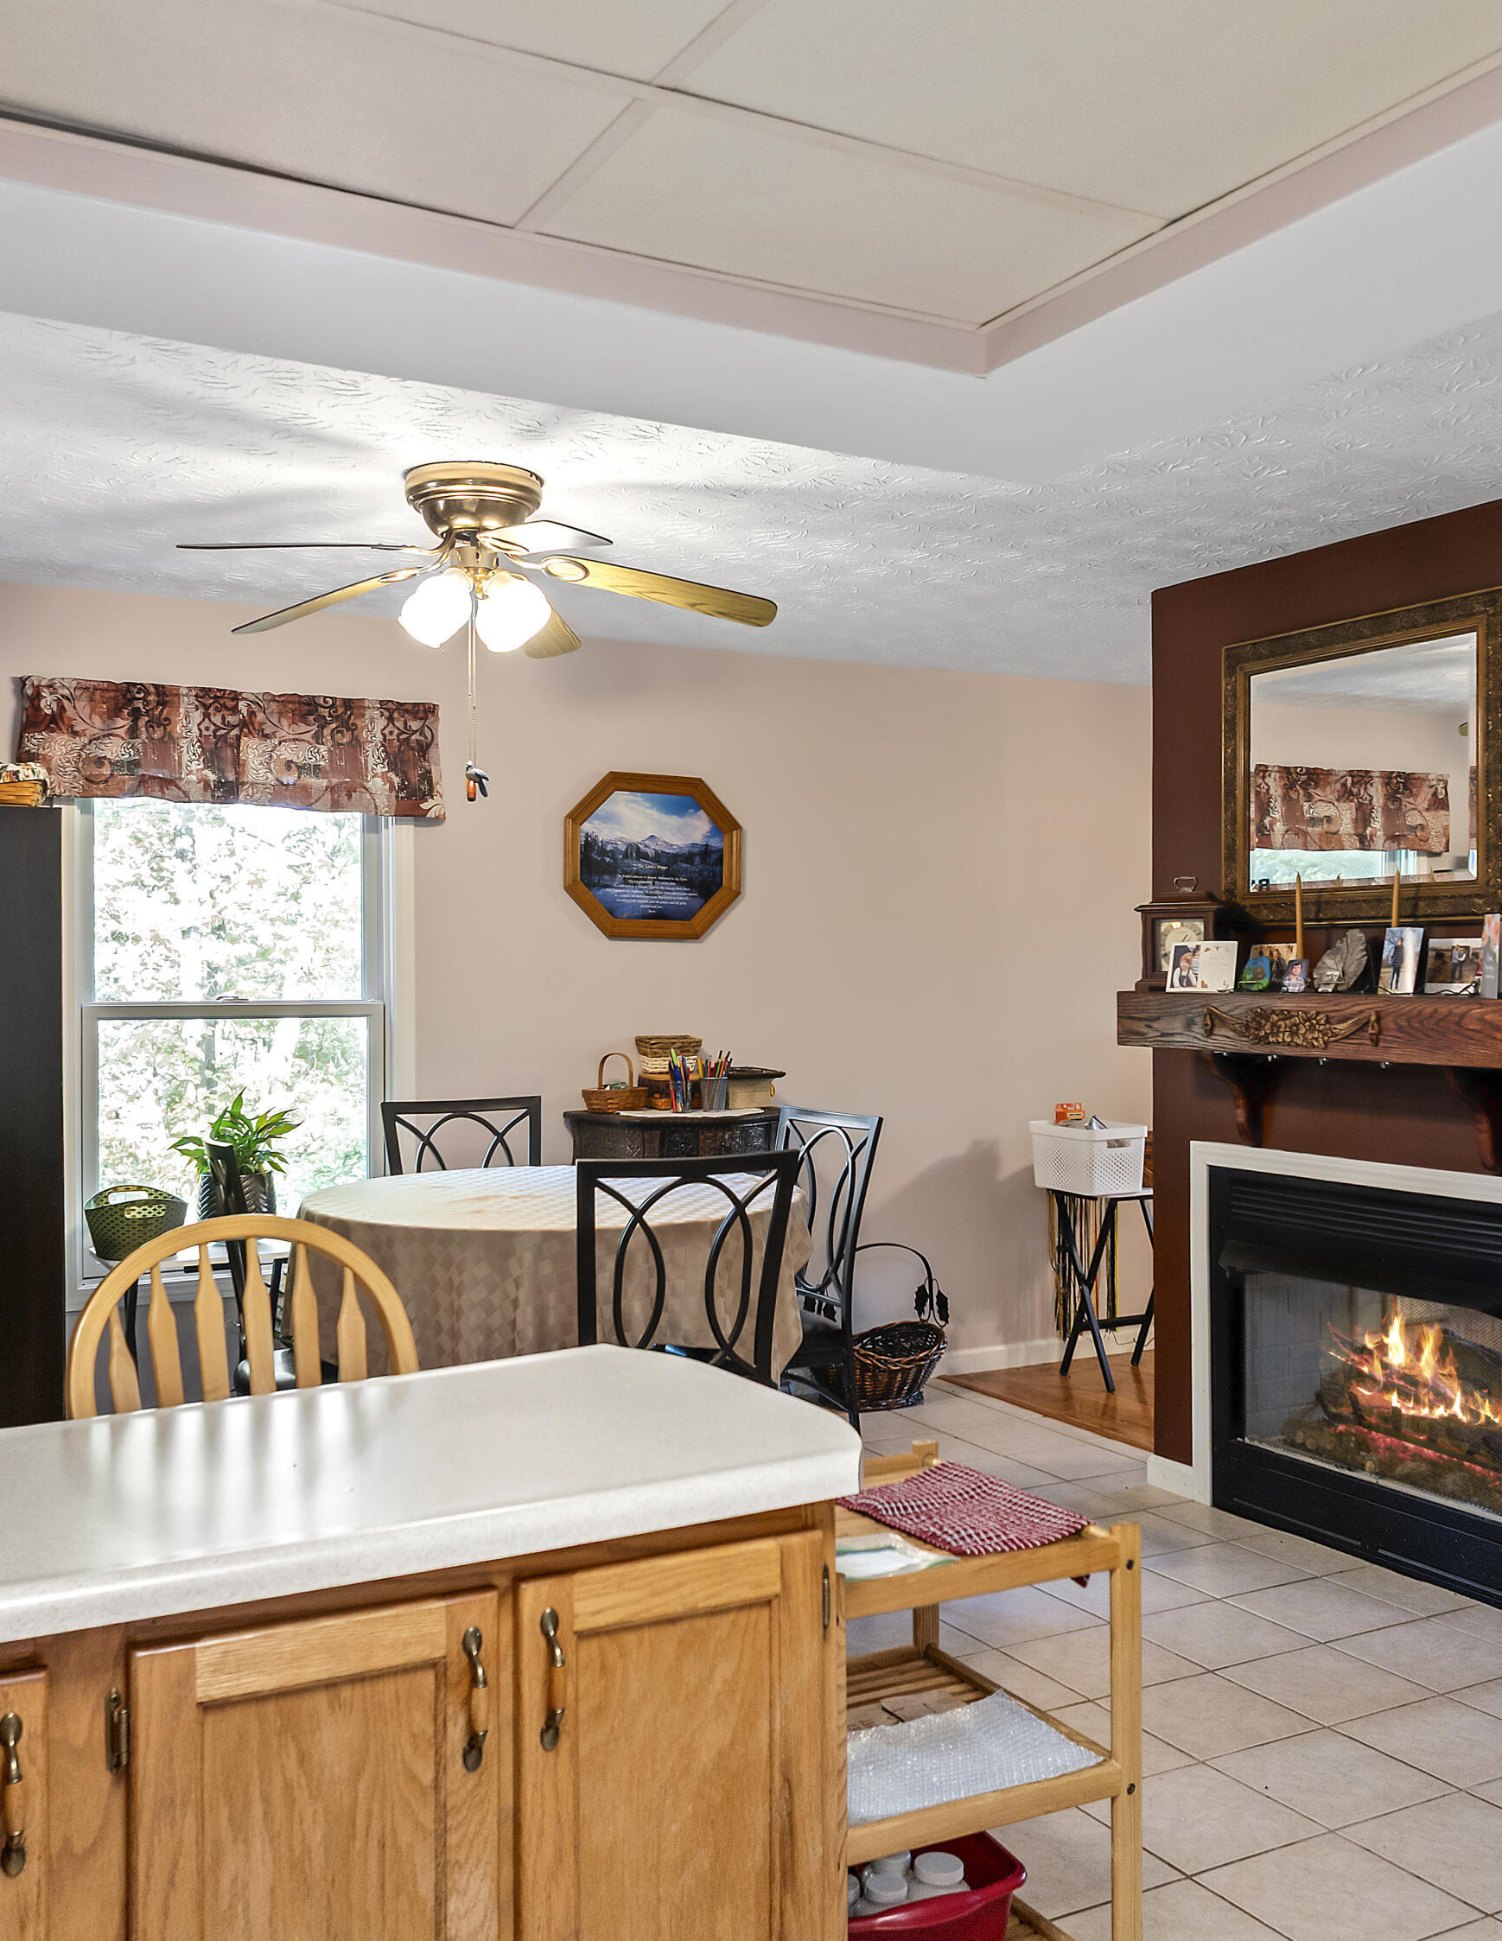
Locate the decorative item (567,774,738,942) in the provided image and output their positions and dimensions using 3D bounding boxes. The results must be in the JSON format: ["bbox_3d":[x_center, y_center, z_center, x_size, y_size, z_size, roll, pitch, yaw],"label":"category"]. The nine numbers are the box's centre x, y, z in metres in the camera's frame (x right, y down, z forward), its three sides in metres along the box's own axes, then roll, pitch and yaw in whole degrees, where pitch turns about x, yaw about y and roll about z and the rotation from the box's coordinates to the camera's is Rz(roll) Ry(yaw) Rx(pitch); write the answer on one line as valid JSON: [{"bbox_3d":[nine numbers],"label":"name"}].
[{"bbox_3d":[-0.304,-0.354,5.661,0.618,0.518,0.032,0,0,-28],"label":"decorative item"}]

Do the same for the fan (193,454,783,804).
[{"bbox_3d":[-0.580,-0.695,3.785,1.320,0.665,1.300,0,0,-29],"label":"fan"}]

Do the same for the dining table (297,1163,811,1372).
[{"bbox_3d":[-0.432,0.957,4.029,1.140,0.914,1.140,0,0,-28],"label":"dining table"}]

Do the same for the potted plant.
[{"bbox_3d":[-1.336,0.508,4.656,0.320,0.380,0.310,0,0,-29],"label":"potted plant"}]

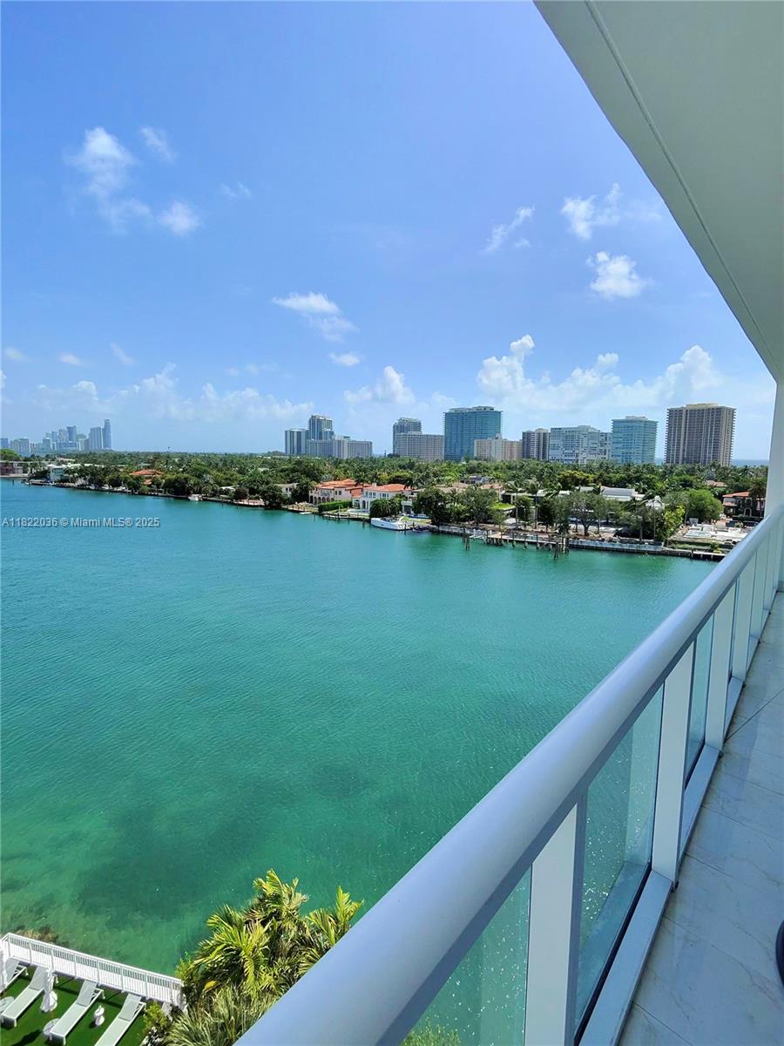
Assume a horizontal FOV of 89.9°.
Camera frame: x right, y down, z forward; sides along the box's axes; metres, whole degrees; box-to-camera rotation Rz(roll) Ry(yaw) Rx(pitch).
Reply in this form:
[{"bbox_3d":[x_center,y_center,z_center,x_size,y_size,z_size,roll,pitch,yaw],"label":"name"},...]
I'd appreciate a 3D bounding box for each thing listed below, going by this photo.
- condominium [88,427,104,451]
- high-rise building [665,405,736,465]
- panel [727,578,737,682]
[{"bbox_3d":[-1782.114,-500.021,2361.493,68.000,150.000,42.000,-8,13,-41],"label":"condominium"},{"bbox_3d":[361.707,-93.506,456.999,44.000,84.000,52.000,-8,13,-41],"label":"high-rise building"},{"bbox_3d":[2.341,0.825,2.715,1.080,0.950,0.020,-8,13,-43],"label":"panel"}]

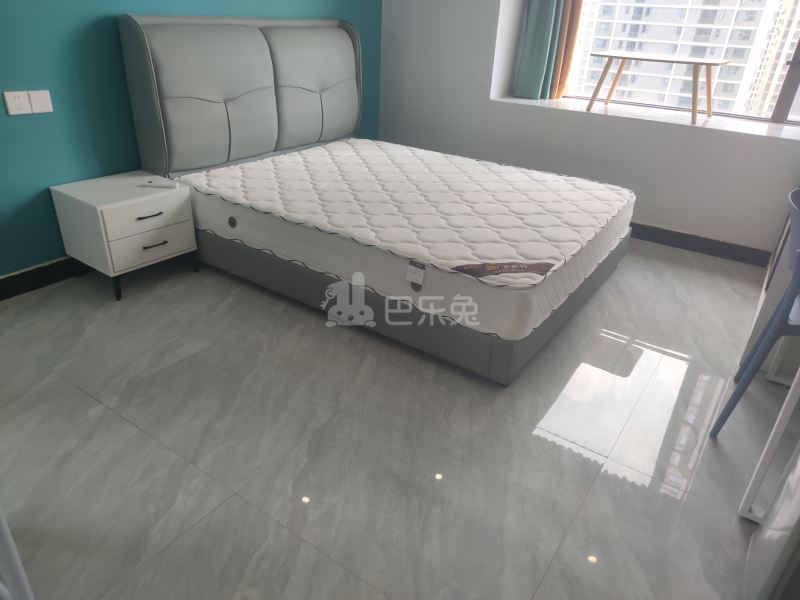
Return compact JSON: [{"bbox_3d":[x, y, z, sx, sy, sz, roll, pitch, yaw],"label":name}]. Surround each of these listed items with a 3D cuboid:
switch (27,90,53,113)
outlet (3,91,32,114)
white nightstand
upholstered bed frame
[{"bbox_3d":[-1.543,-0.851,2.384,0.010,0.087,0.086,19,31,30],"label":"switch"},{"bbox_3d":[-1.593,-0.823,2.320,0.010,0.087,0.087,19,31,30],"label":"outlet"},{"bbox_3d":[-1.296,-0.322,2.674,0.412,0.452,0.447,20,31,30],"label":"white nightstand"},{"bbox_3d":[0.012,-0.773,2.870,2.080,1.157,1.652,20,32,30],"label":"upholstered bed frame"}]

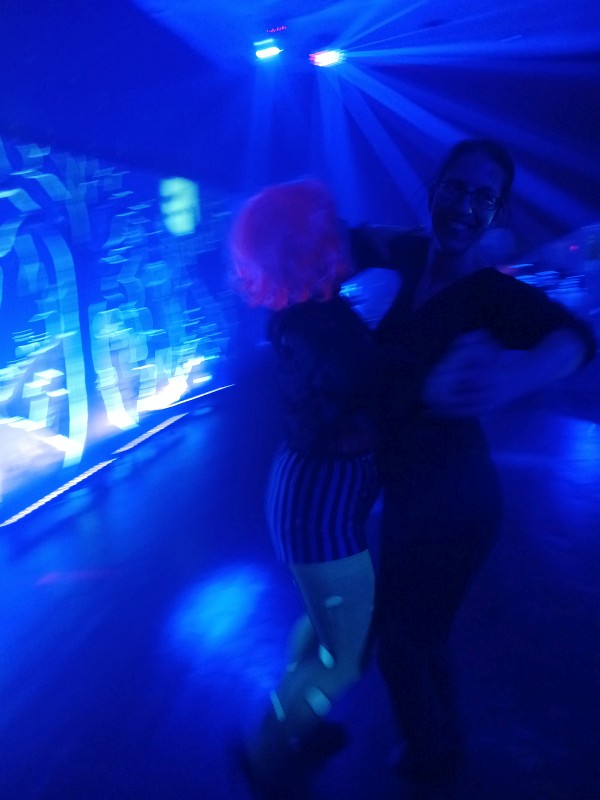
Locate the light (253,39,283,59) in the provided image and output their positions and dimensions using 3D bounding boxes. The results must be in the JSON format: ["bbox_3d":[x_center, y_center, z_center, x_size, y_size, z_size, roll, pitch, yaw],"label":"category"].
[{"bbox_3d":[-0.222,-2.475,4.400,0.200,0.140,0.160,-1,14,-3],"label":"light"}]

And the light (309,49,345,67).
[{"bbox_3d":[0.187,-2.419,4.400,0.240,0.120,0.170,-2,14,-8],"label":"light"}]

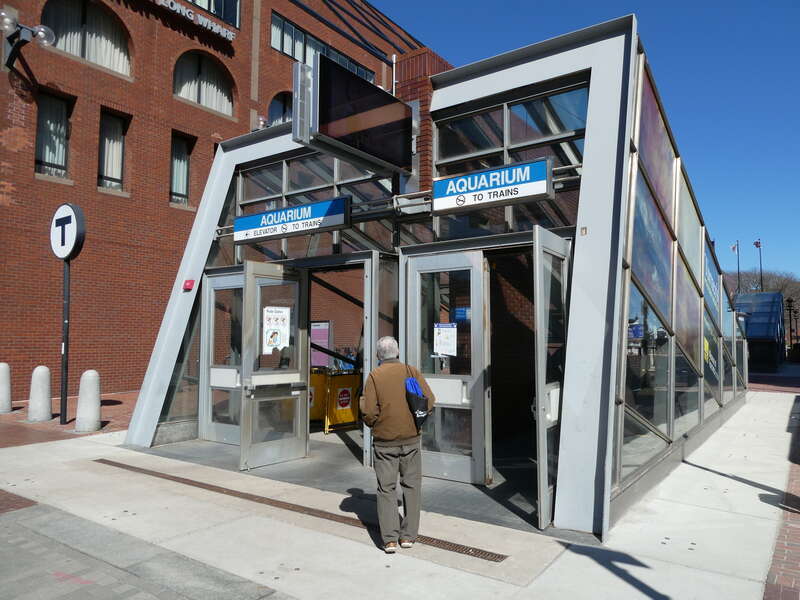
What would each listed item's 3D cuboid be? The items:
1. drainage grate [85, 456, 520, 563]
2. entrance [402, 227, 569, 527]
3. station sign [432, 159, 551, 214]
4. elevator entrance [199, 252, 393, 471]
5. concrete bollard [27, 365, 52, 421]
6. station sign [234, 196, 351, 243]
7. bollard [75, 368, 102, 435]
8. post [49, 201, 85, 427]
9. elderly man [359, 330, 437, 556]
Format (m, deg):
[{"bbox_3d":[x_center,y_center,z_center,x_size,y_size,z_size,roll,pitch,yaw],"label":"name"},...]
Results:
[{"bbox_3d":[-1.657,2.049,5.775,5.998,0.047,0.132,-3,-6,36],"label":"drainage grate"},{"bbox_3d":[0.682,0.636,5.838,2.310,2.775,1.054,-3,-6,36],"label":"entrance"},{"bbox_3d":[0.878,-1.078,5.404,1.214,0.351,0.163,-3,-6,36],"label":"station sign"},{"bbox_3d":[-2.026,0.792,7.709,3.782,2.775,1.209,-3,-6,36],"label":"elevator entrance"},{"bbox_3d":[-7.255,1.875,11.193,0.449,1.116,0.450,-3,-6,36],"label":"concrete bollard"},{"bbox_3d":[-1.402,-0.978,7.067,2.054,0.368,0.155,-3,-6,36],"label":"station sign"},{"bbox_3d":[-5.816,1.876,10.368,0.449,1.116,0.450,-3,-6,36],"label":"bollard"},{"bbox_3d":[-6.596,0.262,11.073,1.085,4.386,0.186,-3,-6,36],"label":"post"},{"bbox_3d":[-0.036,1.099,4.383,0.560,1.618,0.400,0,-5,-5],"label":"elderly man"}]

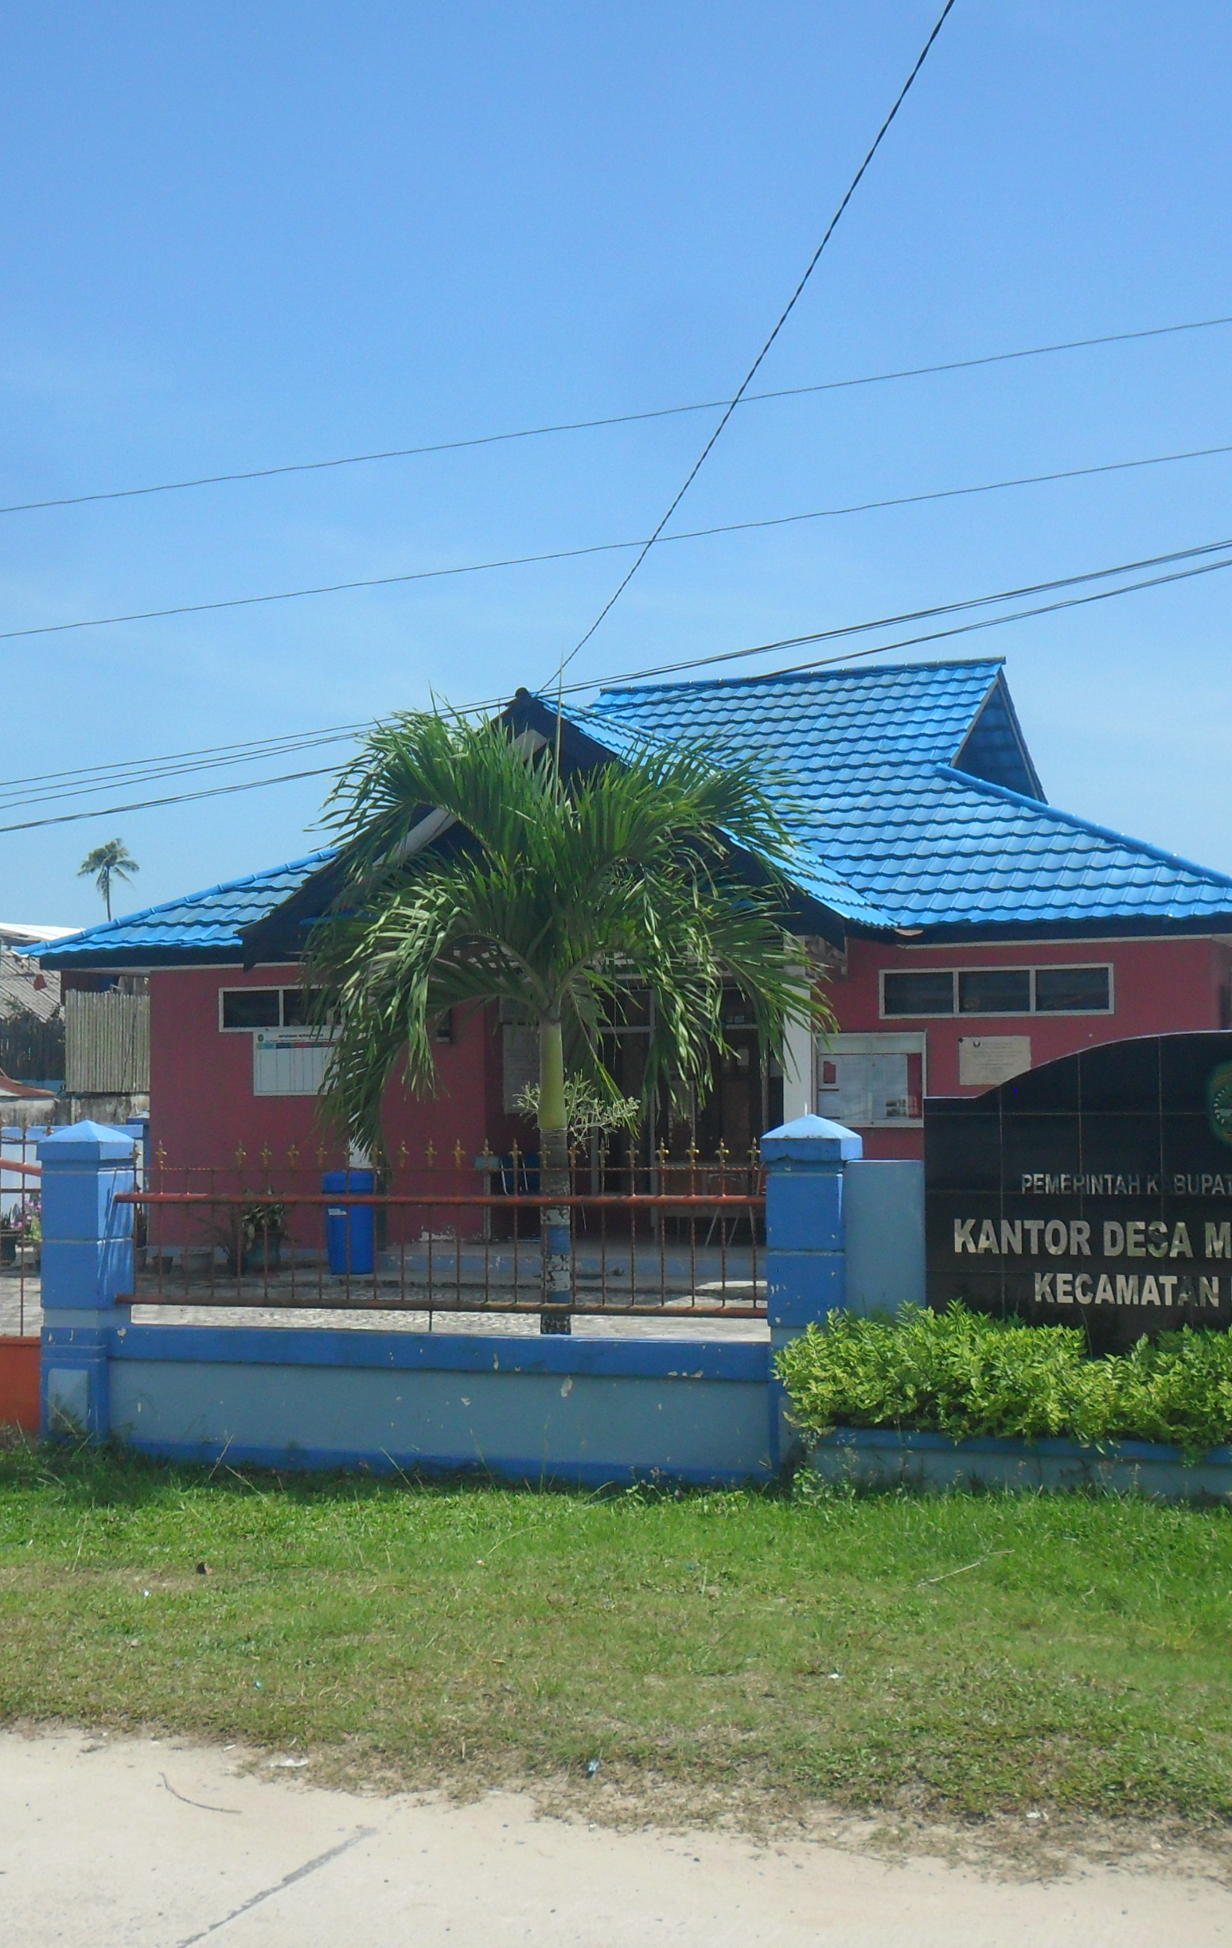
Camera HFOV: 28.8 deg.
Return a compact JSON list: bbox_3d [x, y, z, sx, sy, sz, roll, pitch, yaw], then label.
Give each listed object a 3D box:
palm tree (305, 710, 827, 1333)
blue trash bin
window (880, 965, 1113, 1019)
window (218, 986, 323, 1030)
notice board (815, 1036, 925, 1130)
[{"bbox_3d":[-0.266,0.420,12.224,2.600,3.535,2.600,-1,-2,-1],"label":"palm tree"},{"bbox_3d":[-2.270,2.188,21.298,0.480,0.930,0.500,-2,-3,20],"label":"blue trash bin"},{"bbox_3d":[3.249,0.155,20.584,2.025,0.438,0.100,-2,-3,20],"label":"window"},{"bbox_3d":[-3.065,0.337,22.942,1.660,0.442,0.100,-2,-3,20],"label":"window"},{"bbox_3d":[2.202,0.933,20.914,0.972,0.824,0.090,-2,-3,20],"label":"notice board"}]

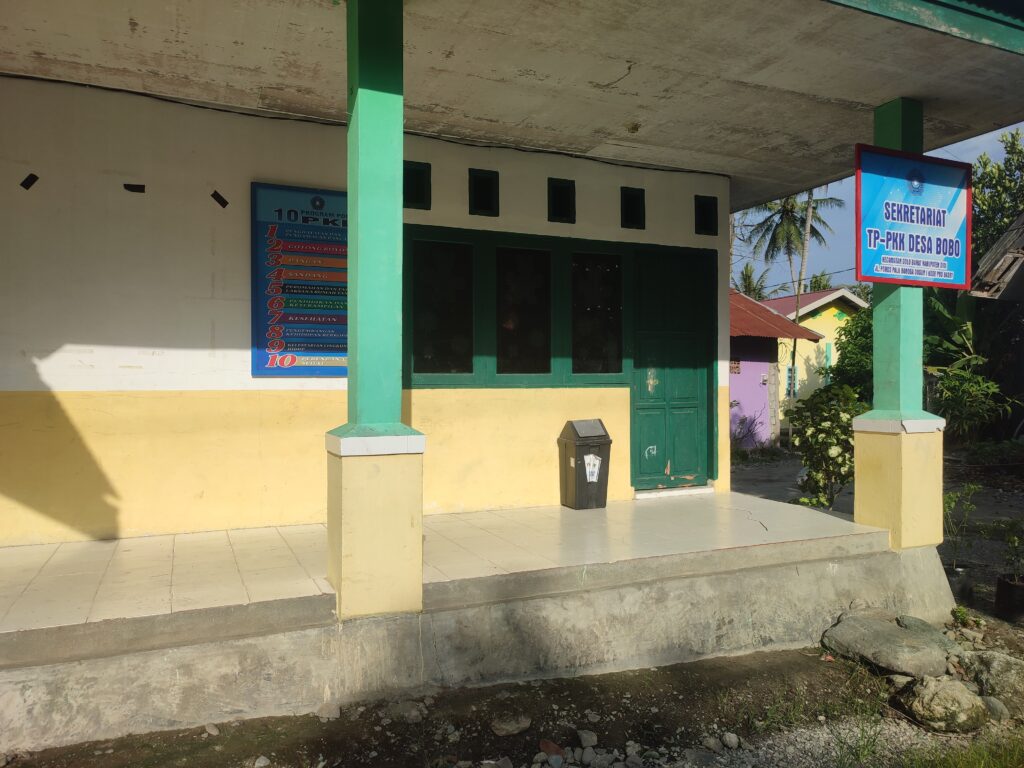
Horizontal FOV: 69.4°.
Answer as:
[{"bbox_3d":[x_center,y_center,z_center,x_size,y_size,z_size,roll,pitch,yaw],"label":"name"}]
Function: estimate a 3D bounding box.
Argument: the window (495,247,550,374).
[{"bbox_3d":[0.097,-0.557,5.738,0.465,0.970,0.060,0,0,-24],"label":"window"}]

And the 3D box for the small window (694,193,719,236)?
[{"bbox_3d":[1.697,-1.464,6.449,0.244,0.338,0.100,0,0,-24],"label":"small window"}]

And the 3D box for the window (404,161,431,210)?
[{"bbox_3d":[-0.715,-1.446,5.409,0.241,0.343,0.100,0,0,-24],"label":"window"}]

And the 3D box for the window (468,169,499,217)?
[{"bbox_3d":[-0.220,-1.446,5.622,0.242,0.344,0.100,0,0,-24],"label":"window"}]

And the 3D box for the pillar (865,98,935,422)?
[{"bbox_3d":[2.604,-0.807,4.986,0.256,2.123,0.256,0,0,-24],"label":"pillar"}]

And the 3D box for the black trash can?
[{"bbox_3d":[0.572,0.623,5.778,0.314,0.675,0.299,0,0,-24],"label":"black trash can"}]

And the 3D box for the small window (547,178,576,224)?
[{"bbox_3d":[0.390,-1.451,5.886,0.241,0.342,0.100,0,0,-24],"label":"small window"}]

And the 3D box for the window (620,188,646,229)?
[{"bbox_3d":[1.005,-1.455,6.151,0.234,0.338,0.100,0,0,-24],"label":"window"}]

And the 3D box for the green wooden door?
[{"bbox_3d":[1.391,-0.126,6.307,0.873,1.998,0.070,0,0,-24],"label":"green wooden door"}]

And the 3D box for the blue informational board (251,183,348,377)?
[{"bbox_3d":[-1.319,-0.693,5.085,0.883,1.298,0.035,0,0,-24],"label":"blue informational board"}]

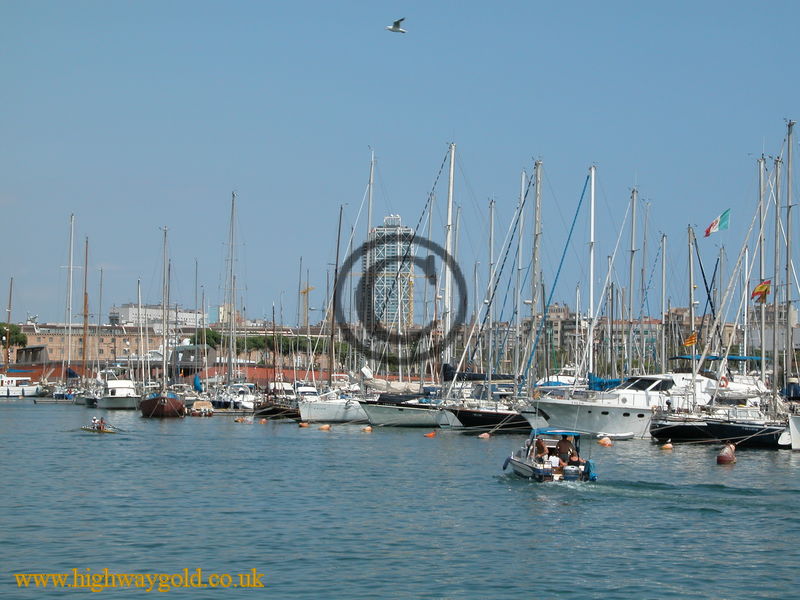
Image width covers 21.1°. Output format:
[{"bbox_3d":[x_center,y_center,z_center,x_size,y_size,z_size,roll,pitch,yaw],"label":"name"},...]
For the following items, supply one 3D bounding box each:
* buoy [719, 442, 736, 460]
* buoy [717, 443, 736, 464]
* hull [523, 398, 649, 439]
[{"bbox_3d":[14.244,6.665,93.624,0.820,0.950,0.820,0,-2,0],"label":"buoy"},{"bbox_3d":[14.244,6.686,93.623,0.820,0.980,0.820,0,-2,0],"label":"buoy"},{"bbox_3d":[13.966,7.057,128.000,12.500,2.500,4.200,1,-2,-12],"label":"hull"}]

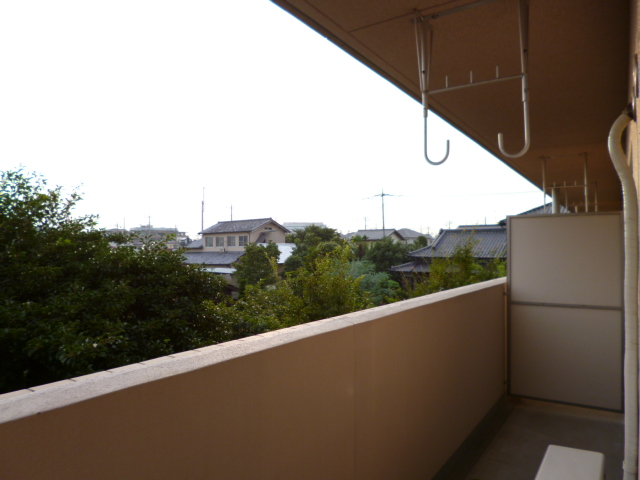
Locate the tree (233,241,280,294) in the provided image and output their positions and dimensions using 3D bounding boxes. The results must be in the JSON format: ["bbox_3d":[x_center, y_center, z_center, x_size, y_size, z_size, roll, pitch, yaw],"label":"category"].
[{"bbox_3d":[-5.939,2.729,41.500,4.400,5.400,4.300,0,-2,0],"label":"tree"}]

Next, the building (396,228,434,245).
[{"bbox_3d":[15.467,2.180,75.000,8.000,8.100,7.000,-1,-2,35],"label":"building"}]

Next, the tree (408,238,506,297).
[{"bbox_3d":[6.353,2.369,20.500,4.200,4.900,3.600,0,-2,0],"label":"tree"}]

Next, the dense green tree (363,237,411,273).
[{"bbox_3d":[6.894,2.570,46.000,4.900,5.850,4.700,0,-2,0],"label":"dense green tree"}]

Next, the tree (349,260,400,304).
[{"bbox_3d":[3.316,3.155,27.000,3.200,3.700,3.100,0,-2,0],"label":"tree"}]

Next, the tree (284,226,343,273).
[{"bbox_3d":[-0.667,1.988,45.500,5.800,7.050,5.500,0,-2,0],"label":"tree"}]

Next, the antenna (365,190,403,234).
[{"bbox_3d":[7.299,-3.176,51.000,4.300,5.400,1.300,0,-2,0],"label":"antenna"}]

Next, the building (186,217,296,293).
[{"bbox_3d":[-9.600,1.735,51.500,10.800,7.950,8.000,-2,-2,40],"label":"building"}]

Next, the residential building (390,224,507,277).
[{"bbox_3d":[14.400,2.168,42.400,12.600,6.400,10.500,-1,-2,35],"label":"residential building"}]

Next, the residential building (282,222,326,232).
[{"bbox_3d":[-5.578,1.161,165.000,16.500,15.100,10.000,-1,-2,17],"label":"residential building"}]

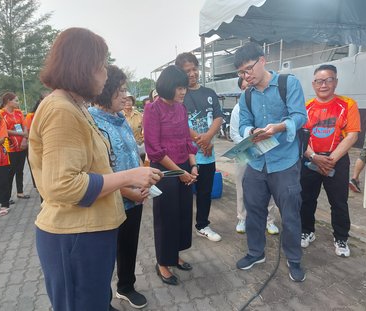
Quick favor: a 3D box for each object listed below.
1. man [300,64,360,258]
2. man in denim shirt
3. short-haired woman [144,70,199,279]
[{"bbox_3d":[1.266,0.037,2.548,0.520,1.620,0.370,4,10,33],"label":"man"},{"bbox_3d":[0.653,0.065,2.166,0.550,1.710,0.500,4,10,31],"label":"man in denim shirt"},{"bbox_3d":[-0.081,0.145,2.204,0.440,1.585,0.410,-9,11,-40],"label":"short-haired woman"}]

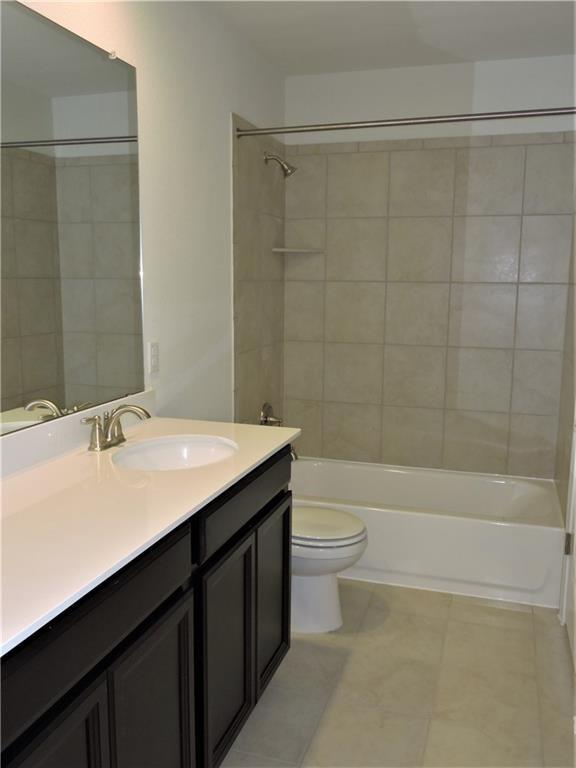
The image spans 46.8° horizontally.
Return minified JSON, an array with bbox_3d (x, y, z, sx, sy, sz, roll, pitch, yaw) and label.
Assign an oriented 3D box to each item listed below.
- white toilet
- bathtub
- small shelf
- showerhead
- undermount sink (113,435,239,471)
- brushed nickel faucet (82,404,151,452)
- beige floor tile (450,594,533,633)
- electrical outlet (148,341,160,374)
[{"bbox_3d":[-0.010,0.590,2.752,0.715,0.715,0.430,3,9,18],"label":"white toilet"},{"bbox_3d":[0.564,0.686,3.364,1.486,0.347,0.752,3,9,18],"label":"bathtub"},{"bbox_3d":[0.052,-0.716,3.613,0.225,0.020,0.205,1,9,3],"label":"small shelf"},{"bbox_3d":[-0.034,-1.101,3.349,0.166,0.130,0.070,3,9,18],"label":"showerhead"},{"bbox_3d":[-0.330,0.269,1.980,0.355,0.150,0.420,3,9,18],"label":"undermount sink"},{"bbox_3d":[-0.488,0.127,2.004,0.170,0.128,0.235,3,9,18],"label":"brushed nickel faucet"},{"bbox_3d":[0.849,0.957,2.783,0.331,0.010,0.241,3,9,18],"label":"beige floor tile"},{"bbox_3d":[-0.476,-0.095,2.400,0.010,0.116,0.072,3,9,18],"label":"electrical outlet"}]

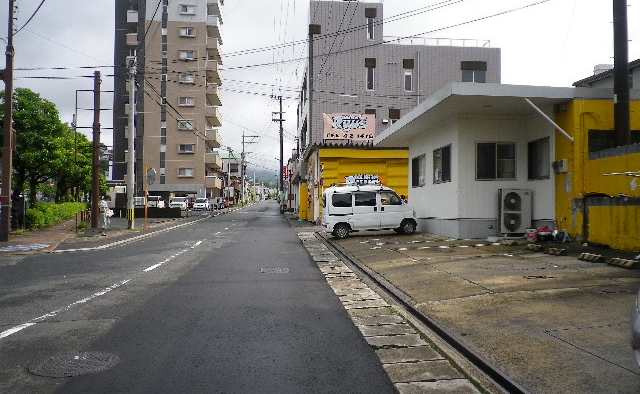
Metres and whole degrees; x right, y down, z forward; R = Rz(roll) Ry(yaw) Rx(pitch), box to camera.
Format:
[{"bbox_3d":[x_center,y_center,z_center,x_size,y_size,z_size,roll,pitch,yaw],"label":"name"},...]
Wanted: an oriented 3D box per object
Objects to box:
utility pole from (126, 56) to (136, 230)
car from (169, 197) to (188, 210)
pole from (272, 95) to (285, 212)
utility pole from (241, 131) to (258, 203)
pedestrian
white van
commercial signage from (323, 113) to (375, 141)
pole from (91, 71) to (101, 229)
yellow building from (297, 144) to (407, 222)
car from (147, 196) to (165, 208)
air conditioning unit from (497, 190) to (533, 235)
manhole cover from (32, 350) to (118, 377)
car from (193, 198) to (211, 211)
[{"bbox_3d":[-8.751,-2.675,24.146,0.420,8.350,0.420,0,-2,-6],"label":"utility pole"},{"bbox_3d":[-15.530,0.810,57.496,1.680,1.520,4.000,0,-2,-10],"label":"car"},{"bbox_3d":[-3.850,-3.980,48.500,1.150,11.000,0.400,0,-2,0],"label":"pole"},{"bbox_3d":[-11.300,-4.600,84.000,2.500,12.000,0.400,0,-2,0],"label":"utility pole"},{"bbox_3d":[-8.354,0.722,20.127,0.500,1.570,0.480,0,-2,12],"label":"pedestrian"},{"bbox_3d":[1.707,0.482,19.551,3.400,1.950,1.480,-1,-2,-6],"label":"white van"},{"bbox_3d":[1.610,-3.780,28.000,2.770,1.430,0.140,0,-2,2],"label":"commercial signage"},{"bbox_3d":[-10.650,-2.240,24.700,0.350,7.500,0.350,0,-2,0],"label":"pole"},{"bbox_3d":[2.000,-0.580,30.500,4.900,4.250,6.500,0,-2,-5],"label":"yellow building"},{"bbox_3d":[-19.200,0.770,60.500,1.480,1.680,3.500,0,-2,-6],"label":"car"},{"bbox_3d":[6.100,0.450,16.150,0.920,1.350,0.350,0,-2,0],"label":"air conditioning unit"},{"bbox_3d":[-2.170,1.495,4.600,0.720,0.030,0.720,0,0,-6],"label":"manhole cover"},{"bbox_3d":[-13.700,0.850,60.300,1.690,1.500,4.100,0,-2,-6],"label":"car"}]

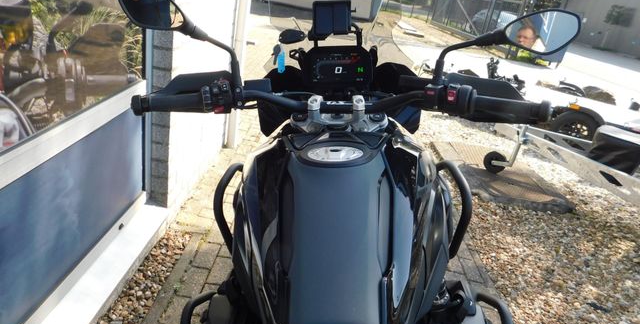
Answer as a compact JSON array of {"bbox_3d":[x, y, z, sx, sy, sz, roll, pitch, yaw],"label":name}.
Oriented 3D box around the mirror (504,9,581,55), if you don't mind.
[{"bbox_3d":[0.461,-0.272,0.885,0.142,0.095,0.050,6,24,17],"label":"mirror"}]

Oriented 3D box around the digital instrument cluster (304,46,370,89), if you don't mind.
[{"bbox_3d":[0.047,-0.245,1.140,0.185,0.125,0.050,0,-10,2],"label":"digital instrument cluster"}]

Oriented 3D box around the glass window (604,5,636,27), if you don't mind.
[{"bbox_3d":[25.972,-12.635,36.733,0.200,1.500,2.900,8,23,-6],"label":"glass window"}]

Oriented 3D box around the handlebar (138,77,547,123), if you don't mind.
[{"bbox_3d":[0.043,-0.135,0.951,0.900,0.110,0.160,0,23,2],"label":"handlebar"}]

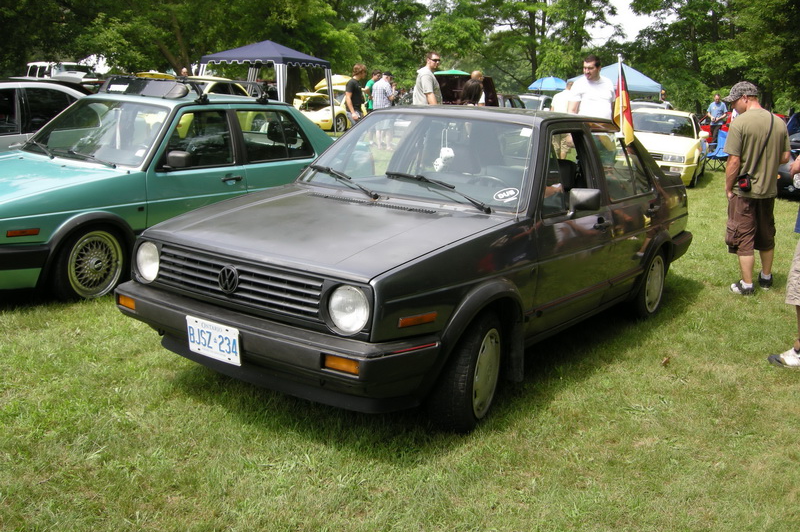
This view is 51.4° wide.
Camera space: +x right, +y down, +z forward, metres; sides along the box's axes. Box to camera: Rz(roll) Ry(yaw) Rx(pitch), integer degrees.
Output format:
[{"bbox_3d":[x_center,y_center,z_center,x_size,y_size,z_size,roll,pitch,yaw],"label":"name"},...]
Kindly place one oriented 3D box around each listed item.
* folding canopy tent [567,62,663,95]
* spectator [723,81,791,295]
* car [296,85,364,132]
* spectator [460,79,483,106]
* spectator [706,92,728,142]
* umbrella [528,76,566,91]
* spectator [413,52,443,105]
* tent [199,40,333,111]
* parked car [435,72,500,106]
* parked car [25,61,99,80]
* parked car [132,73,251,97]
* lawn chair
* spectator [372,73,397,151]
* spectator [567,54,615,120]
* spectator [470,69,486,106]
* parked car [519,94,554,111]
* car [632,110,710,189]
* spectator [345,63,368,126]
[{"bbox_3d":[7.331,-5.761,28.742,3.050,2.660,3.050,5,13,13],"label":"folding canopy tent"},{"bbox_3d":[2.815,-0.642,6.611,0.530,1.700,0.380,-2,13,-18],"label":"spectator"},{"bbox_3d":[-2.012,-4.816,25.333,1.780,1.360,4.300,7,12,24],"label":"car"},{"bbox_3d":[1.012,-1.903,12.158,0.460,1.620,0.360,6,12,19],"label":"spectator"},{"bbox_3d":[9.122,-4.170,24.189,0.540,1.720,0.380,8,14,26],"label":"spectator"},{"bbox_3d":[6.464,-7.073,36.224,1.900,2.300,1.900,2,11,0],"label":"umbrella"},{"bbox_3d":[0.362,-2.103,11.880,0.400,1.850,0.550,4,11,6],"label":"spectator"},{"bbox_3d":[-3.608,-4.883,22.742,2.850,2.480,2.850,7,12,22],"label":"tent"},{"bbox_3d":[1.449,-2.964,17.354,1.680,1.560,4.000,4,12,10],"label":"parked car"},{"bbox_3d":[-11.691,-6.039,28.650,1.820,1.760,4.500,-7,15,-36],"label":"parked car"},{"bbox_3d":[-4.495,-3.544,18.949,1.740,1.530,4.100,7,12,20],"label":"parked car"},{"bbox_3d":[7.053,-2.561,18.388,0.620,0.900,0.820,-8,15,-41],"label":"lawn chair"},{"bbox_3d":[-0.370,-3.603,19.271,0.520,1.750,0.420,12,15,41],"label":"spectator"},{"bbox_3d":[1.700,-0.992,7.700,0.580,1.820,0.360,7,13,20],"label":"spectator"},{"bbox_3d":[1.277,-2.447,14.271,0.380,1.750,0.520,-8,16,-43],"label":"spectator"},{"bbox_3d":[5.316,-5.970,32.749,1.760,1.530,4.400,8,13,27],"label":"parked car"},{"bbox_3d":[4.700,-2.200,15.200,1.680,1.310,4.050,7,13,22],"label":"car"},{"bbox_3d":[-0.792,-2.667,14.982,0.420,1.810,0.550,7,13,21],"label":"spectator"}]

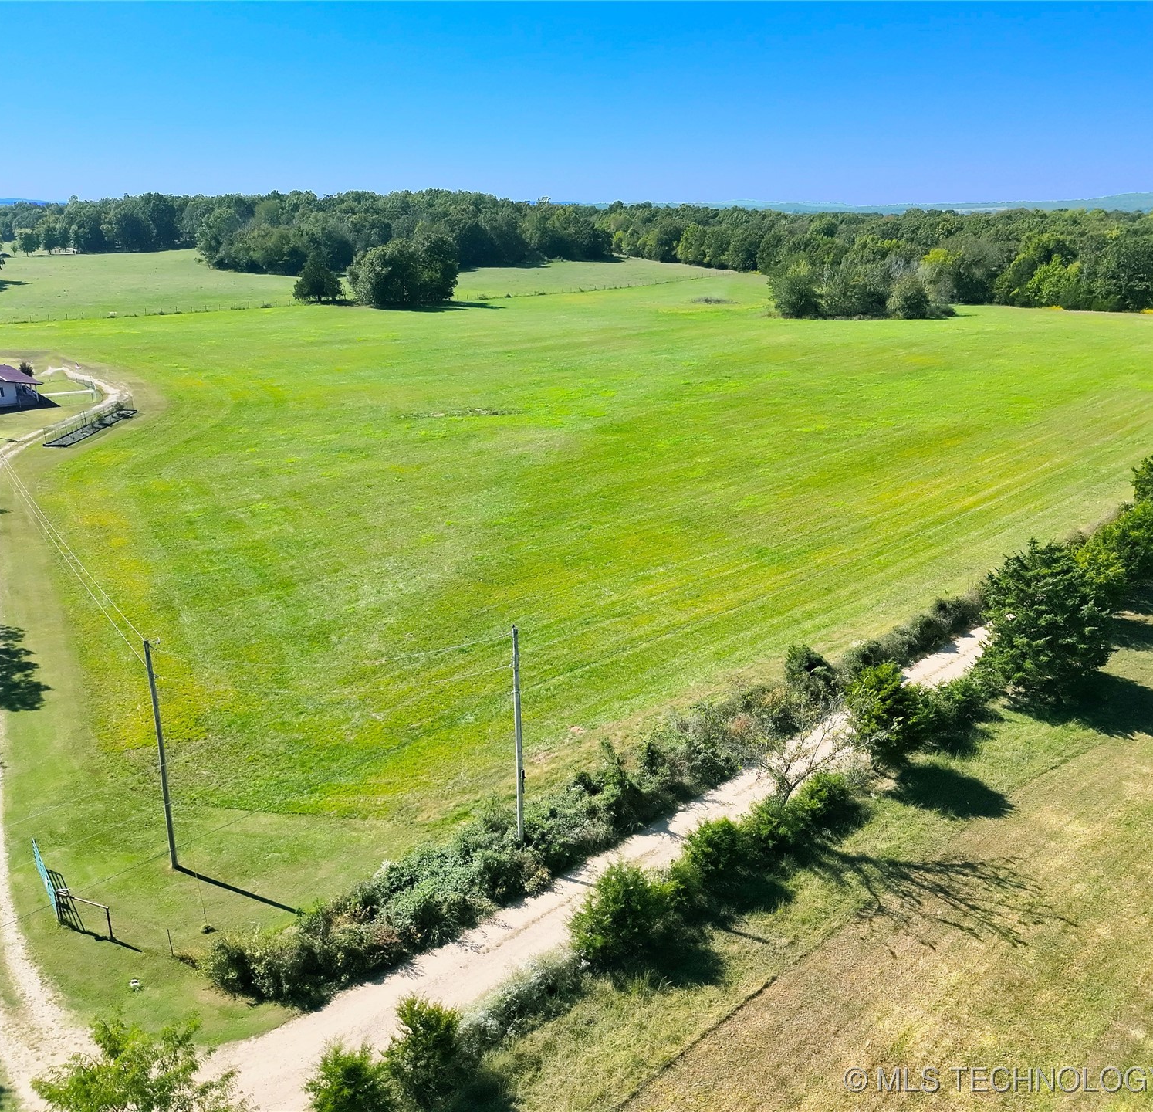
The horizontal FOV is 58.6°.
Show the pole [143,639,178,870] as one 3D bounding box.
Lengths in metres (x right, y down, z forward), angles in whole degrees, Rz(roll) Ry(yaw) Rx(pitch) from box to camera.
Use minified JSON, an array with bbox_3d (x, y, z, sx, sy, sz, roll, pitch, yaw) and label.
[{"bbox_3d":[-14.432,7.067,35.753,0.280,8.890,0.280,0,19,0],"label":"pole"}]

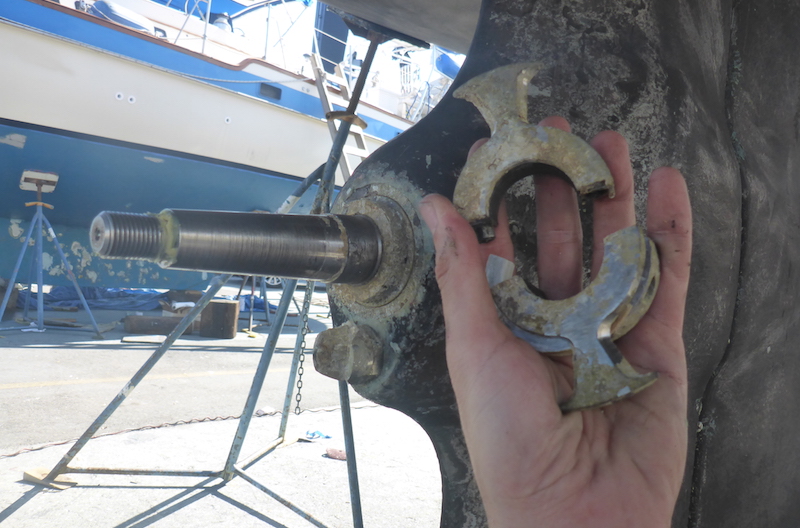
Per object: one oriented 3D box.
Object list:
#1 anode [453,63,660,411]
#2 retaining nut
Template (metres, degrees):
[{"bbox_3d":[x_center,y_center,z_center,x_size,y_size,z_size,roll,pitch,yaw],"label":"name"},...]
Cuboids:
[{"bbox_3d":[0.063,-0.013,0.264,0.068,0.135,0.034,-17,-9,24],"label":"anode"},{"bbox_3d":[-0.030,0.050,0.367,0.025,0.034,0.034,2,2,-43],"label":"retaining nut"}]

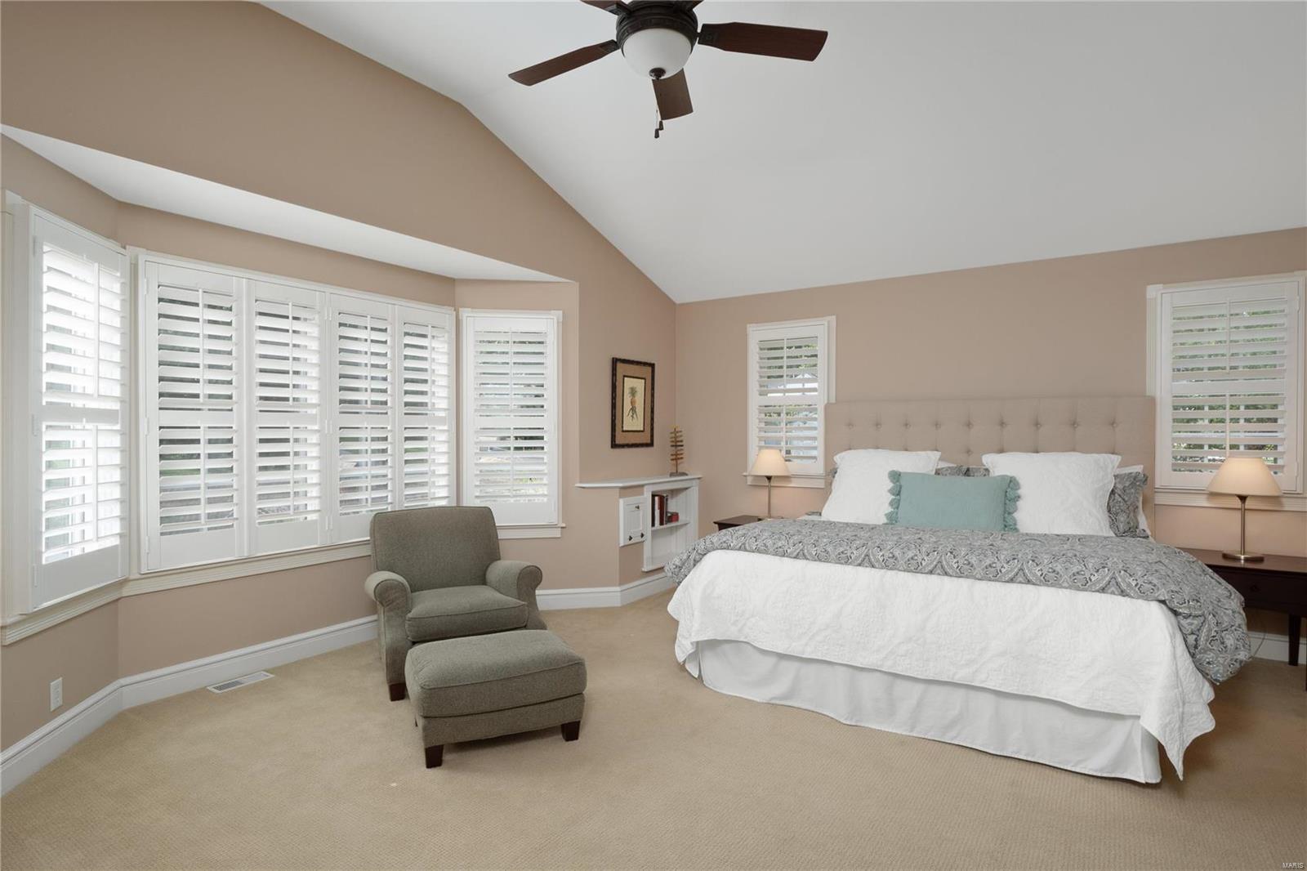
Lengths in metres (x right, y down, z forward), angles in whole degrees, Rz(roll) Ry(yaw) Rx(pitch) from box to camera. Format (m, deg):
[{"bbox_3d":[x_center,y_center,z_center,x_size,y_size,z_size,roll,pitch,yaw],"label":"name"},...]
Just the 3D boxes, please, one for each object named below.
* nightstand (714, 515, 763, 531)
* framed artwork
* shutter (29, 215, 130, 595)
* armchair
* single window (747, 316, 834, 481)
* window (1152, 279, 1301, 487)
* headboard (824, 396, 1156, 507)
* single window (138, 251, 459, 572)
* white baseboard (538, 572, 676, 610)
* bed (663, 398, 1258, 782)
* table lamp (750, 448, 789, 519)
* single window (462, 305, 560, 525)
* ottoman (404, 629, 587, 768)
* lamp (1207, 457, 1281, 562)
[{"bbox_3d":[0.879,0.966,5.067,0.620,0.600,0.490,0,1,33],"label":"nightstand"},{"bbox_3d":[-0.158,-0.255,5.348,0.030,0.710,0.600,0,1,34],"label":"framed artwork"},{"bbox_3d":[-2.439,-0.103,2.763,0.070,1.530,0.640,0,0,-11],"label":"shutter"},{"bbox_3d":[-1.109,0.853,3.616,0.840,0.850,0.840,0,1,-26],"label":"armchair"},{"bbox_3d":[1.102,-0.292,5.328,0.700,1.270,0.070,0,0,32],"label":"single window"},{"bbox_3d":[3.322,-0.282,3.793,0.644,1.219,0.075,0,1,33],"label":"window"},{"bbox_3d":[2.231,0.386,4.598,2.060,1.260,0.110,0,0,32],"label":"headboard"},{"bbox_3d":[-1.927,-0.114,3.820,0.100,1.499,1.793,0,1,35],"label":"single window"},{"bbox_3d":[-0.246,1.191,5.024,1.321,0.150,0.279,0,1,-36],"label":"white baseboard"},{"bbox_3d":[1.625,0.532,3.794,2.380,1.540,2.120,0,0,32],"label":"bed"},{"bbox_3d":[0.903,0.384,5.070,0.300,0.562,0.300,0,1,33],"label":"table lamp"},{"bbox_3d":[-1.019,-0.115,4.688,0.702,1.536,0.100,0,1,-10],"label":"single window"},{"bbox_3d":[-0.690,1.109,2.863,0.680,0.400,0.510,0,0,-20],"label":"ottoman"},{"bbox_3d":[3.323,0.401,3.681,0.310,0.575,0.310,0,0,32],"label":"lamp"}]

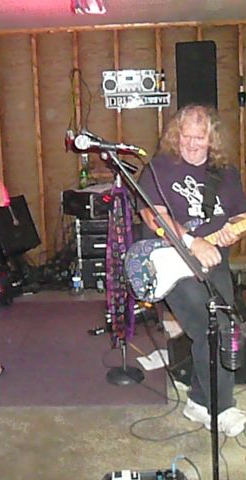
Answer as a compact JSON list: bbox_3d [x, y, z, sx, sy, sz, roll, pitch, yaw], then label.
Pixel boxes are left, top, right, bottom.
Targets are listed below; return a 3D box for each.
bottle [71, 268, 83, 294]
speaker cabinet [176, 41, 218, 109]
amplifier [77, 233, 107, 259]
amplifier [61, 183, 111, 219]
[{"bbox_3d":[-0.431,0.395,6.103,0.075,0.220,0.075,-2,11,0],"label":"bottle"},{"bbox_3d":[0.667,-1.453,5.854,0.360,0.640,0.350,0,12,11],"label":"speaker cabinet"},{"bbox_3d":[-0.160,0.016,6.365,0.530,0.240,0.420,-2,11,0],"label":"amplifier"},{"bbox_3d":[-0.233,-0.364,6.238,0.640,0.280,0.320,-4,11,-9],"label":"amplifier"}]

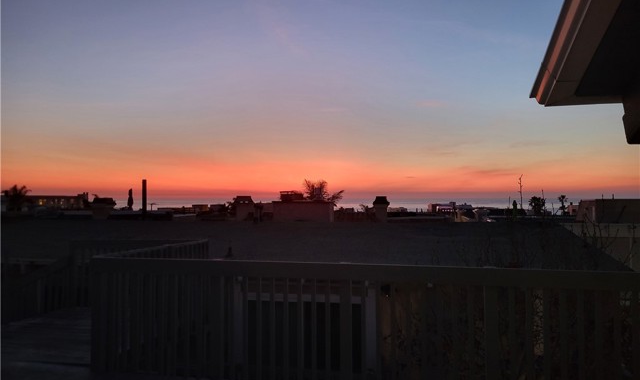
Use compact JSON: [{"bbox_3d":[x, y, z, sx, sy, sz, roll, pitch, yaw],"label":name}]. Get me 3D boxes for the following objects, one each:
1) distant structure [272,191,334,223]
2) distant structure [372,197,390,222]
[{"bbox_3d":[-0.930,0.920,26.600,3.150,1.800,1.700,0,-1,10],"label":"distant structure"},{"bbox_3d":[3.370,1.090,26.300,0.950,1.420,0.900,0,-1,10],"label":"distant structure"}]

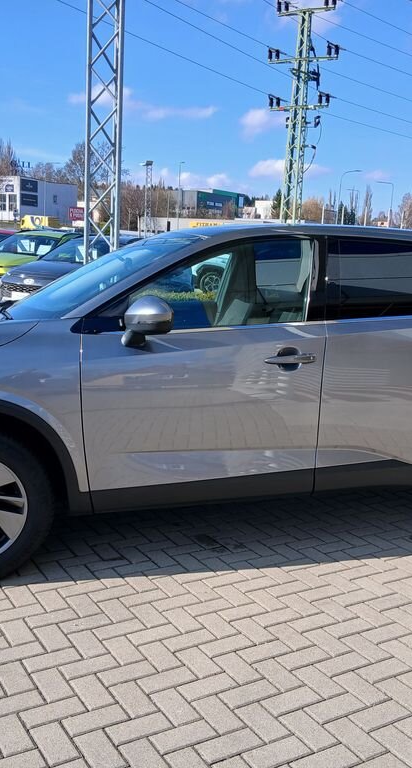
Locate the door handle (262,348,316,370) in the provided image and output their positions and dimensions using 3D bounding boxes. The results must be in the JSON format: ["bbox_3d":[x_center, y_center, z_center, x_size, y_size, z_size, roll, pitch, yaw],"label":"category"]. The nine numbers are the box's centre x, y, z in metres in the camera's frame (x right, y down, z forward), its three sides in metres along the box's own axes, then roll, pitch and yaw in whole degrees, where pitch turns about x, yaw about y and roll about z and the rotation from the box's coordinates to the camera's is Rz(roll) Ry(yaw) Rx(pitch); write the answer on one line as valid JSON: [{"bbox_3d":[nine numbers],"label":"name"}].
[{"bbox_3d":[0.376,-0.110,3.443,0.245,0.090,0.060,-1,11,-15],"label":"door handle"}]

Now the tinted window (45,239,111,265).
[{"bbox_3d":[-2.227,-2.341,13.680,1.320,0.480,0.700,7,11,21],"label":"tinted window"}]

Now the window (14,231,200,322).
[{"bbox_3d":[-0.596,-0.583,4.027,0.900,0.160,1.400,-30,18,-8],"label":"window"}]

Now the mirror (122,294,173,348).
[{"bbox_3d":[-0.239,-0.265,3.213,0.200,0.215,0.240,-1,11,-15],"label":"mirror"}]

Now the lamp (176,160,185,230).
[{"bbox_3d":[-2.379,-16.641,71.272,0.800,7.500,0.350,8,12,25],"label":"lamp"}]

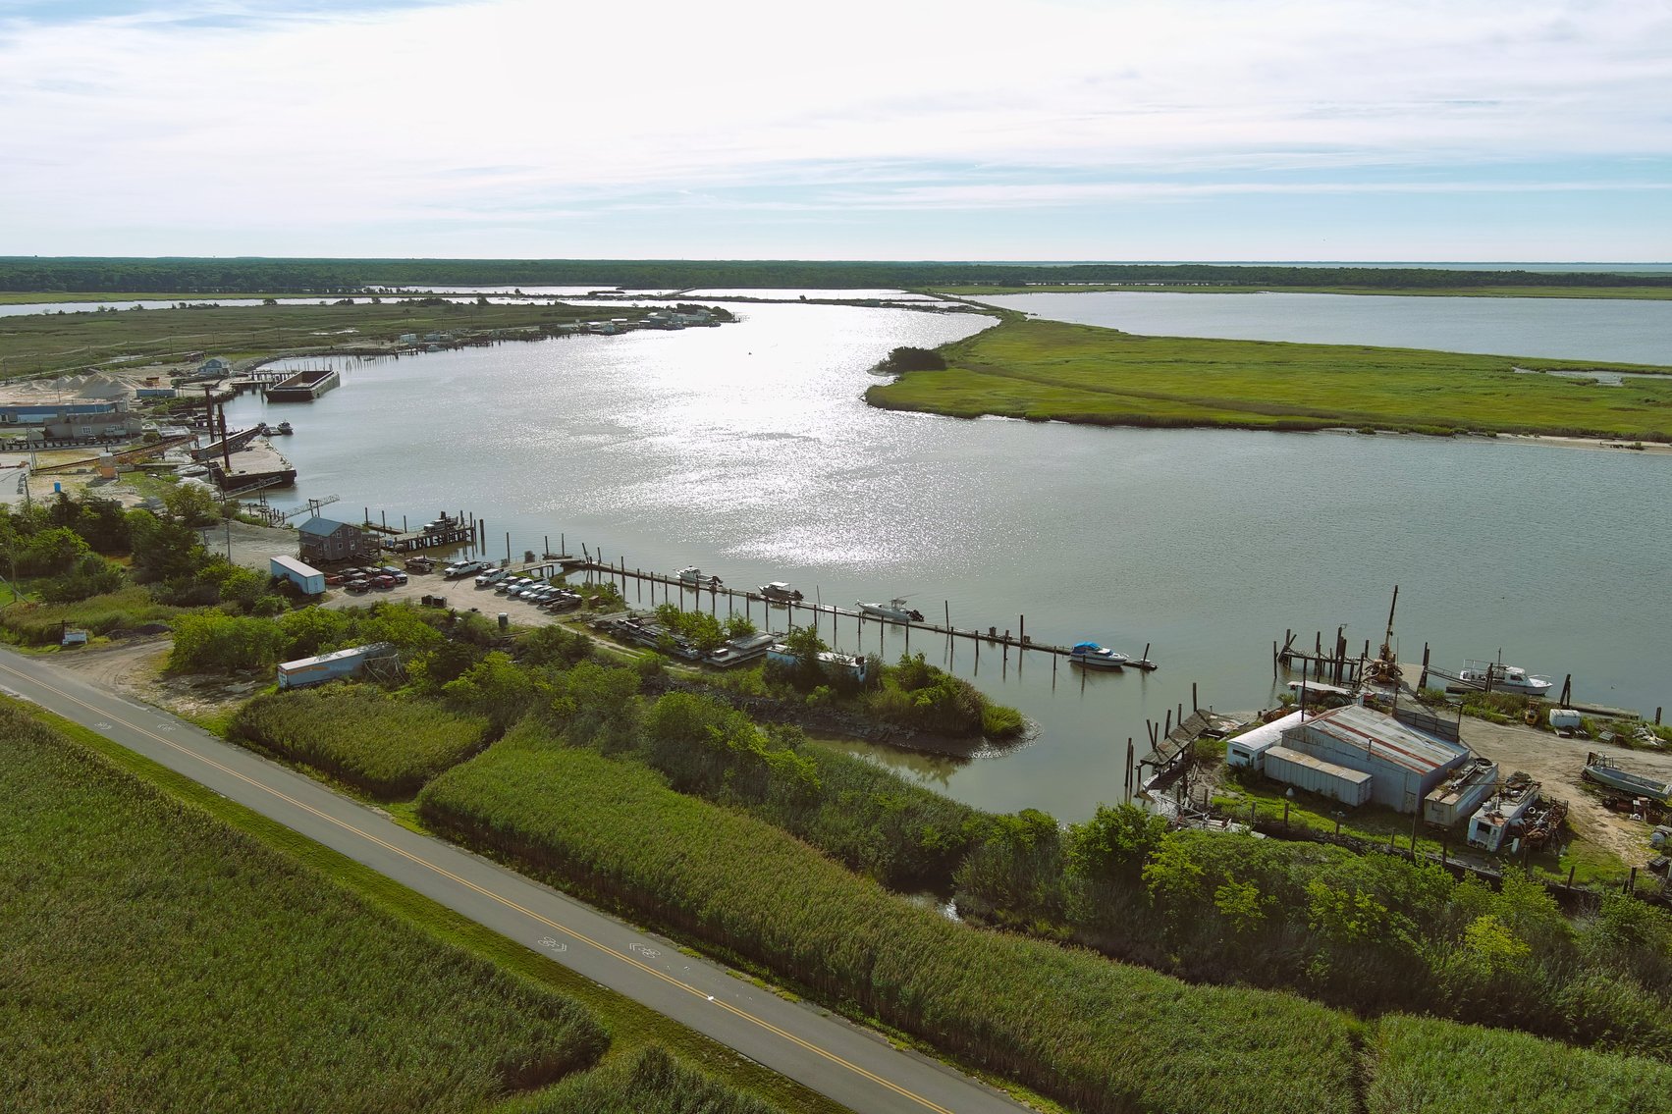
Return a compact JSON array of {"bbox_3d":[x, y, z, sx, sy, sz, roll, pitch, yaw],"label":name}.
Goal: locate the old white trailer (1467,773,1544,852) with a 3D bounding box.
[{"bbox_3d":[60.653,23.060,121.804,2.420,2.550,12.600,11,17,41],"label":"old white trailer"}]

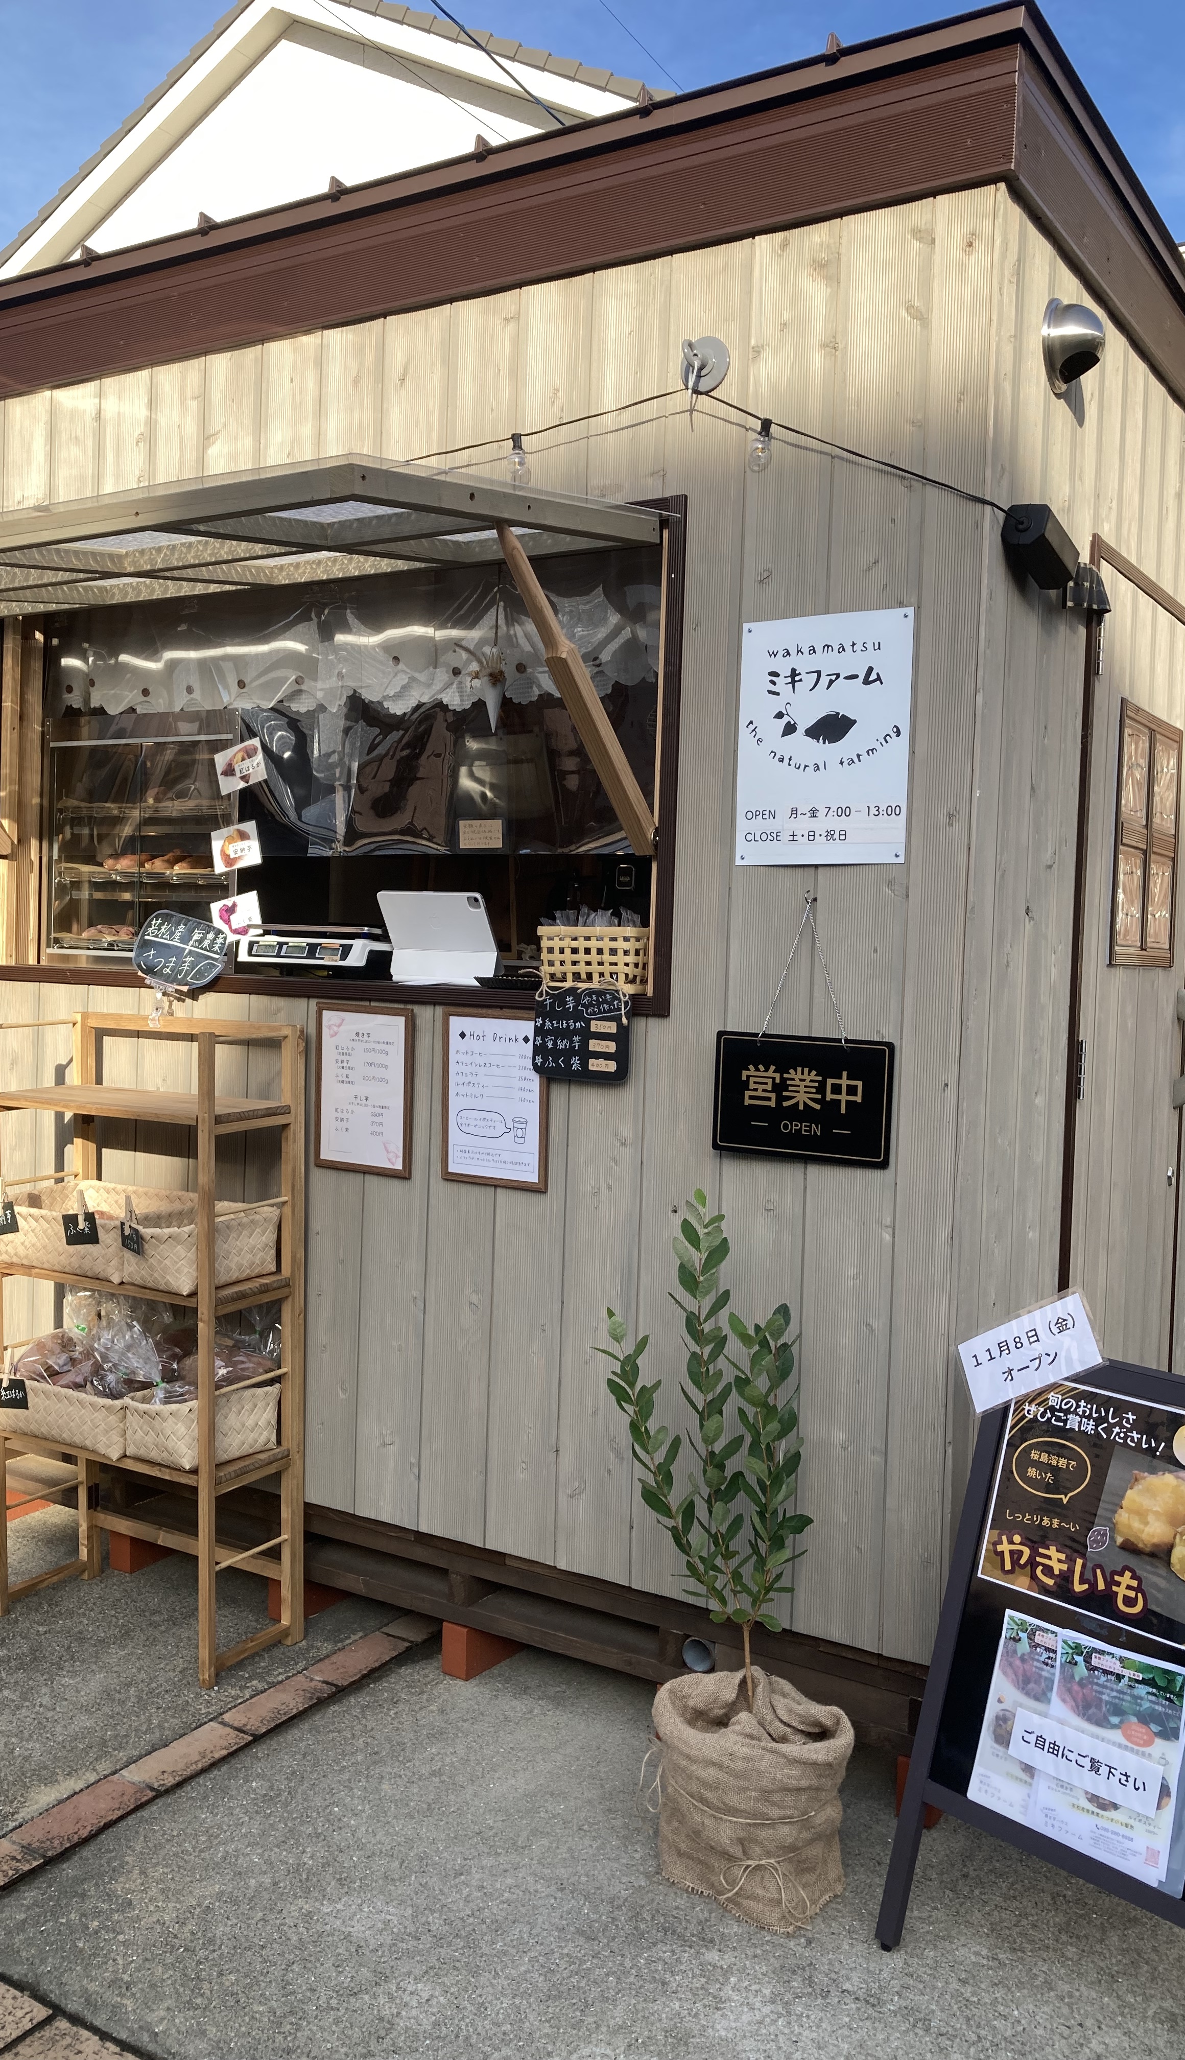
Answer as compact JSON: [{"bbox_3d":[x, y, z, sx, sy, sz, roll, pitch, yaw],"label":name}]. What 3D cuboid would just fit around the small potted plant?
[{"bbox_3d":[0.213,0.757,2.520,0.340,1.035,0.310,2,3,0],"label":"small potted plant"}]

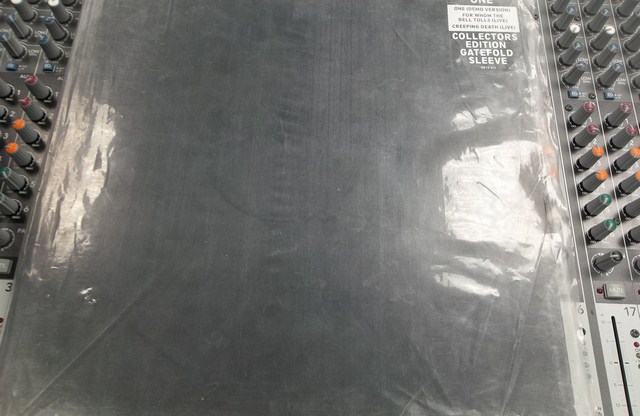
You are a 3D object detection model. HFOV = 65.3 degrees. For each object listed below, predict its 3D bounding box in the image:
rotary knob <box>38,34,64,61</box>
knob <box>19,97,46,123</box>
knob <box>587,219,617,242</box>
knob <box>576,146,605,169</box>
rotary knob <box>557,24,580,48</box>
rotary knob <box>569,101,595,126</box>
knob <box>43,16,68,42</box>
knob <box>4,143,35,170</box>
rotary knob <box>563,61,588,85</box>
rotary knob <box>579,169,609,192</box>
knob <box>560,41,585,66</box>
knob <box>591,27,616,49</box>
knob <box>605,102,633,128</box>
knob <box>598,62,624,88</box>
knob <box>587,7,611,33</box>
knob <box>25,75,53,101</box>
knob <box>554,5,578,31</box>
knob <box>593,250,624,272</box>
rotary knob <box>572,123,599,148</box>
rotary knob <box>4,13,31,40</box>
[{"bbox_3d":[-0.189,-0.113,0.347,0.012,0.016,0.012,1,69,-2],"label":"rotary knob"},{"bbox_3d":[-0.191,-0.066,0.329,0.012,0.016,0.012,0,69,-2],"label":"knob"},{"bbox_3d":[0.178,0.013,0.312,0.012,0.016,0.012,1,69,-2],"label":"knob"},{"bbox_3d":[0.184,-0.035,0.338,0.011,0.016,0.011,-3,69,-3],"label":"knob"},{"bbox_3d":[0.186,-0.129,0.373,0.011,0.015,0.011,16,69,4],"label":"rotary knob"},{"bbox_3d":[0.185,-0.067,0.350,0.011,0.016,0.011,9,69,1],"label":"rotary knob"},{"bbox_3d":[-0.188,-0.128,0.353,0.012,0.016,0.012,-15,70,-8],"label":"knob"},{"bbox_3d":[-0.196,-0.035,0.324,0.011,0.015,0.011,0,69,-2],"label":"knob"},{"bbox_3d":[0.185,-0.098,0.361,0.011,0.015,0.011,-9,70,-5],"label":"rotary knob"},{"bbox_3d":[0.179,-0.018,0.324,0.012,0.016,0.012,1,69,-2],"label":"rotary knob"},{"bbox_3d":[0.182,-0.112,0.360,0.012,0.016,0.012,1,69,-2],"label":"knob"},{"bbox_3d":[0.213,-0.128,0.374,0.011,0.016,0.011,1,69,-2],"label":"knob"},{"bbox_3d":[0.211,-0.066,0.351,0.011,0.016,0.011,27,71,8],"label":"knob"},{"bbox_3d":[0.211,-0.097,0.361,0.011,0.015,0.011,1,69,-2],"label":"knob"},{"bbox_3d":[0.209,-0.141,0.372,0.012,0.016,0.012,1,69,-2],"label":"knob"},{"bbox_3d":[-0.194,-0.083,0.342,0.011,0.015,0.011,-21,71,-10],"label":"knob"},{"bbox_3d":[0.187,-0.145,0.380,0.011,0.016,0.011,1,69,-2],"label":"knob"},{"bbox_3d":[0.177,0.031,0.304,0.012,0.016,0.012,-3,69,-3],"label":"knob"},{"bbox_3d":[0.183,-0.051,0.343,0.011,0.015,0.011,1,69,-2],"label":"rotary knob"},{"bbox_3d":[-0.218,-0.132,0.360,0.011,0.015,0.011,-34,74,-14],"label":"rotary knob"}]

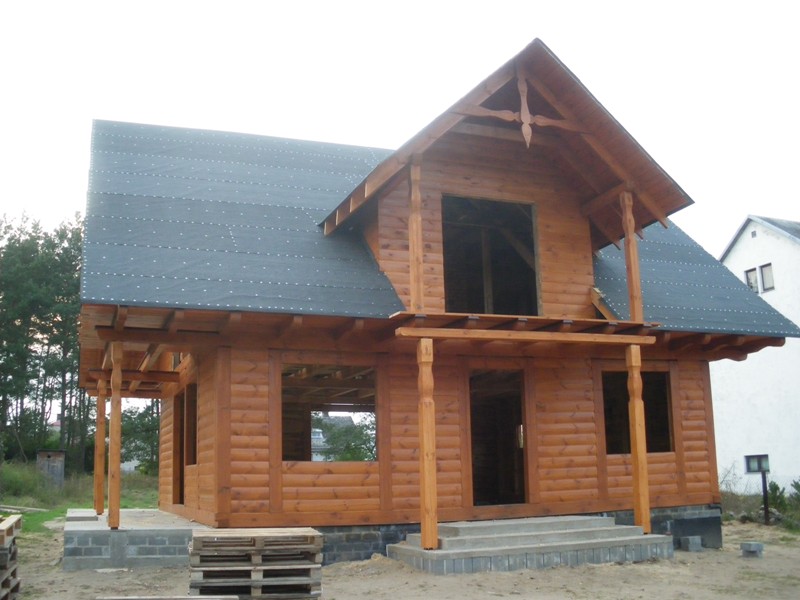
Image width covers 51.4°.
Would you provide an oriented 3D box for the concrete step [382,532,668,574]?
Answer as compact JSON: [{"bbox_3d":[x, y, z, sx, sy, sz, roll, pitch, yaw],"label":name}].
[{"bbox_3d":[1.858,3.618,11.998,3.750,0.270,1.780,3,-13,-21],"label":"concrete step"}]

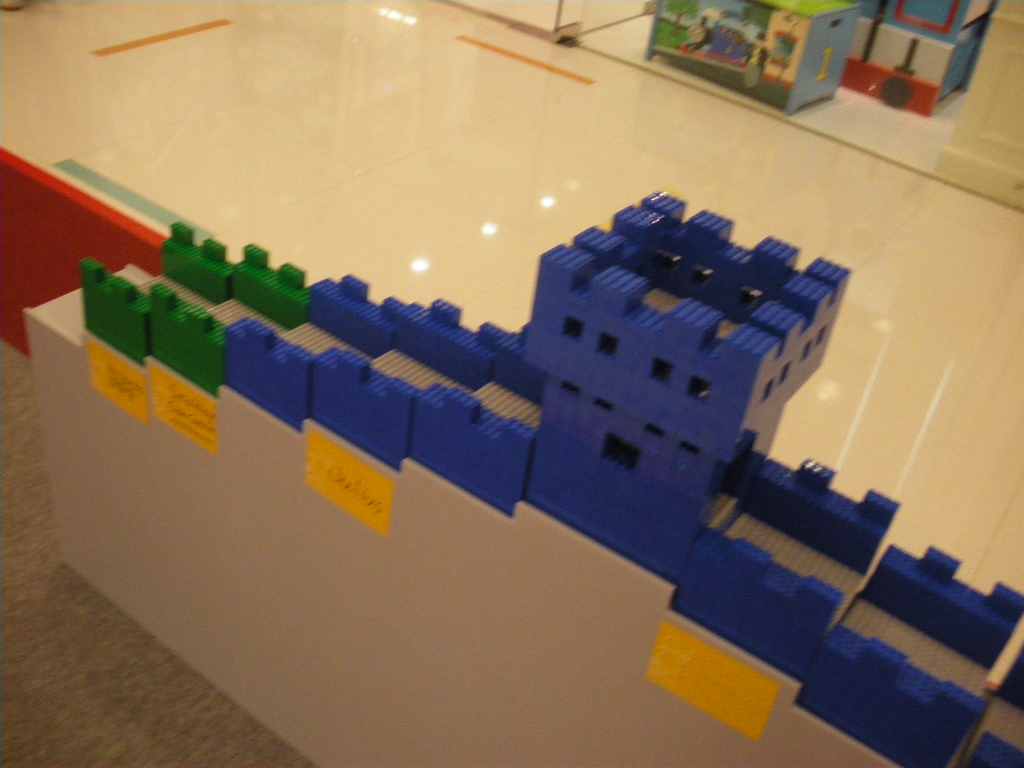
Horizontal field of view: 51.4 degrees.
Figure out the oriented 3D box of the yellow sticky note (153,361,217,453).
[{"bbox_3d":[-0.381,0.030,1.245,0.118,0.076,0.002,27,38,25],"label":"yellow sticky note"}]

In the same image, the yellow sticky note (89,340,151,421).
[{"bbox_3d":[-0.483,-0.002,1.313,0.118,0.076,0.002,27,38,25],"label":"yellow sticky note"}]

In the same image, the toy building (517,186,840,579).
[{"bbox_3d":[0.139,0.005,0.929,0.192,0.252,0.192,27,38,25],"label":"toy building"}]

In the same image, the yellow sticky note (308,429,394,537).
[{"bbox_3d":[-0.169,0.104,1.110,0.118,0.076,0.002,27,38,25],"label":"yellow sticky note"}]

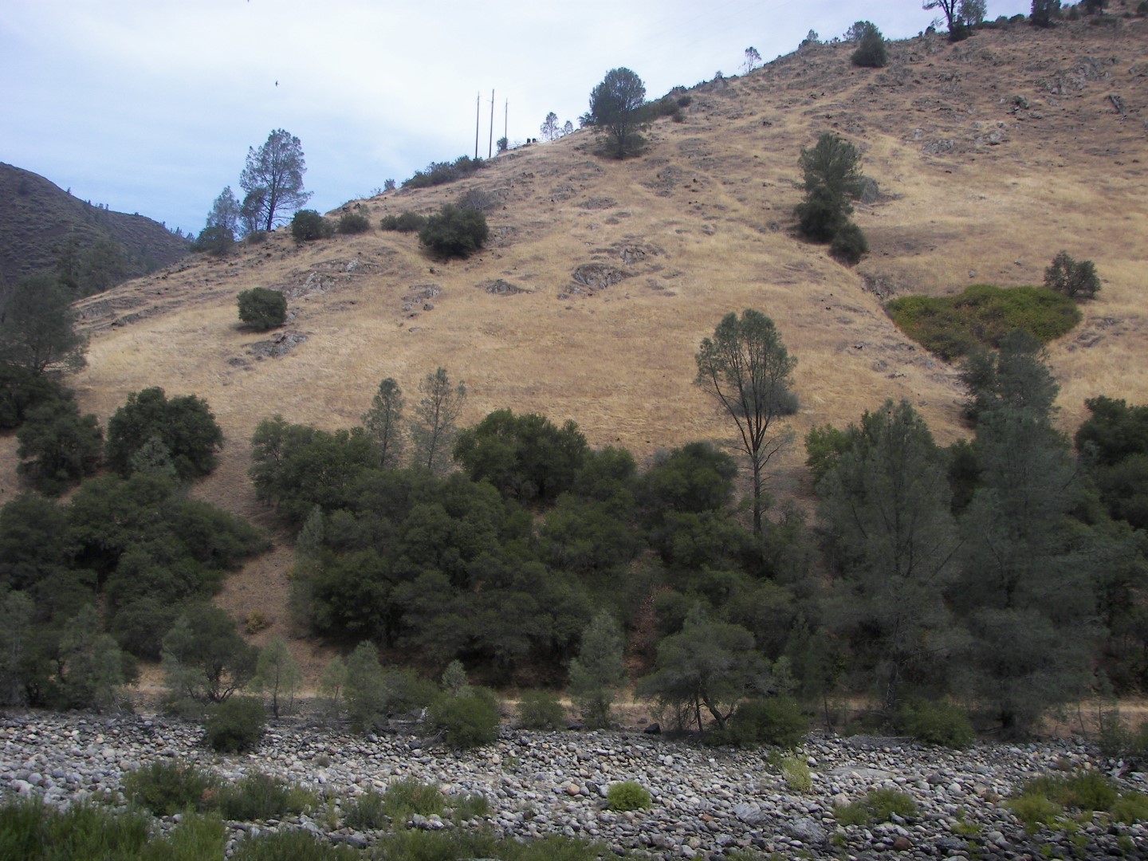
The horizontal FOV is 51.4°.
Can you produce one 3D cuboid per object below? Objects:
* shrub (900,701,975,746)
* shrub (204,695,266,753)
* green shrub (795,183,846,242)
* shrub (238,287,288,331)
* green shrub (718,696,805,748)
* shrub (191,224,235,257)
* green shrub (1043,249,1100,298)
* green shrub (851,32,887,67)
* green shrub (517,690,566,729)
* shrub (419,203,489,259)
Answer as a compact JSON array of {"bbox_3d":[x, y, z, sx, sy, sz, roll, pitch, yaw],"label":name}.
[{"bbox_3d":[15.668,12.651,51.500,3.265,1.989,2.861,2,-7,0],"label":"shrub"},{"bbox_3d":[-15.050,13.039,53.000,2.690,2.410,2.560,1,-8,0],"label":"shrub"},{"bbox_3d":[27.269,-24.145,132.000,5.482,6.348,5.369,2,-7,0],"label":"green shrub"},{"bbox_3d":[-27.671,-10.750,106.000,4.325,3.785,4.236,2,-7,0],"label":"shrub"},{"bbox_3d":[9.013,13.937,57.000,4.200,2.330,3.150,1,-8,0],"label":"green shrub"},{"bbox_3d":[-49.827,-26.215,165.000,5.950,3.730,5.360,1,-8,0],"label":"shrub"},{"bbox_3d":[49.241,-15.424,118.000,5.503,4.729,5.106,2,-7,0],"label":"green shrub"},{"bbox_3d":[48.340,-62.329,195.000,5.826,5.684,5.706,2,-7,0],"label":"green shrub"},{"bbox_3d":[-1.650,14.251,61.000,2.470,1.950,2.350,1,-8,0],"label":"green shrub"},{"bbox_3d":[-14.596,-24.236,145.000,8.430,5.640,7.590,1,-8,0],"label":"shrub"}]

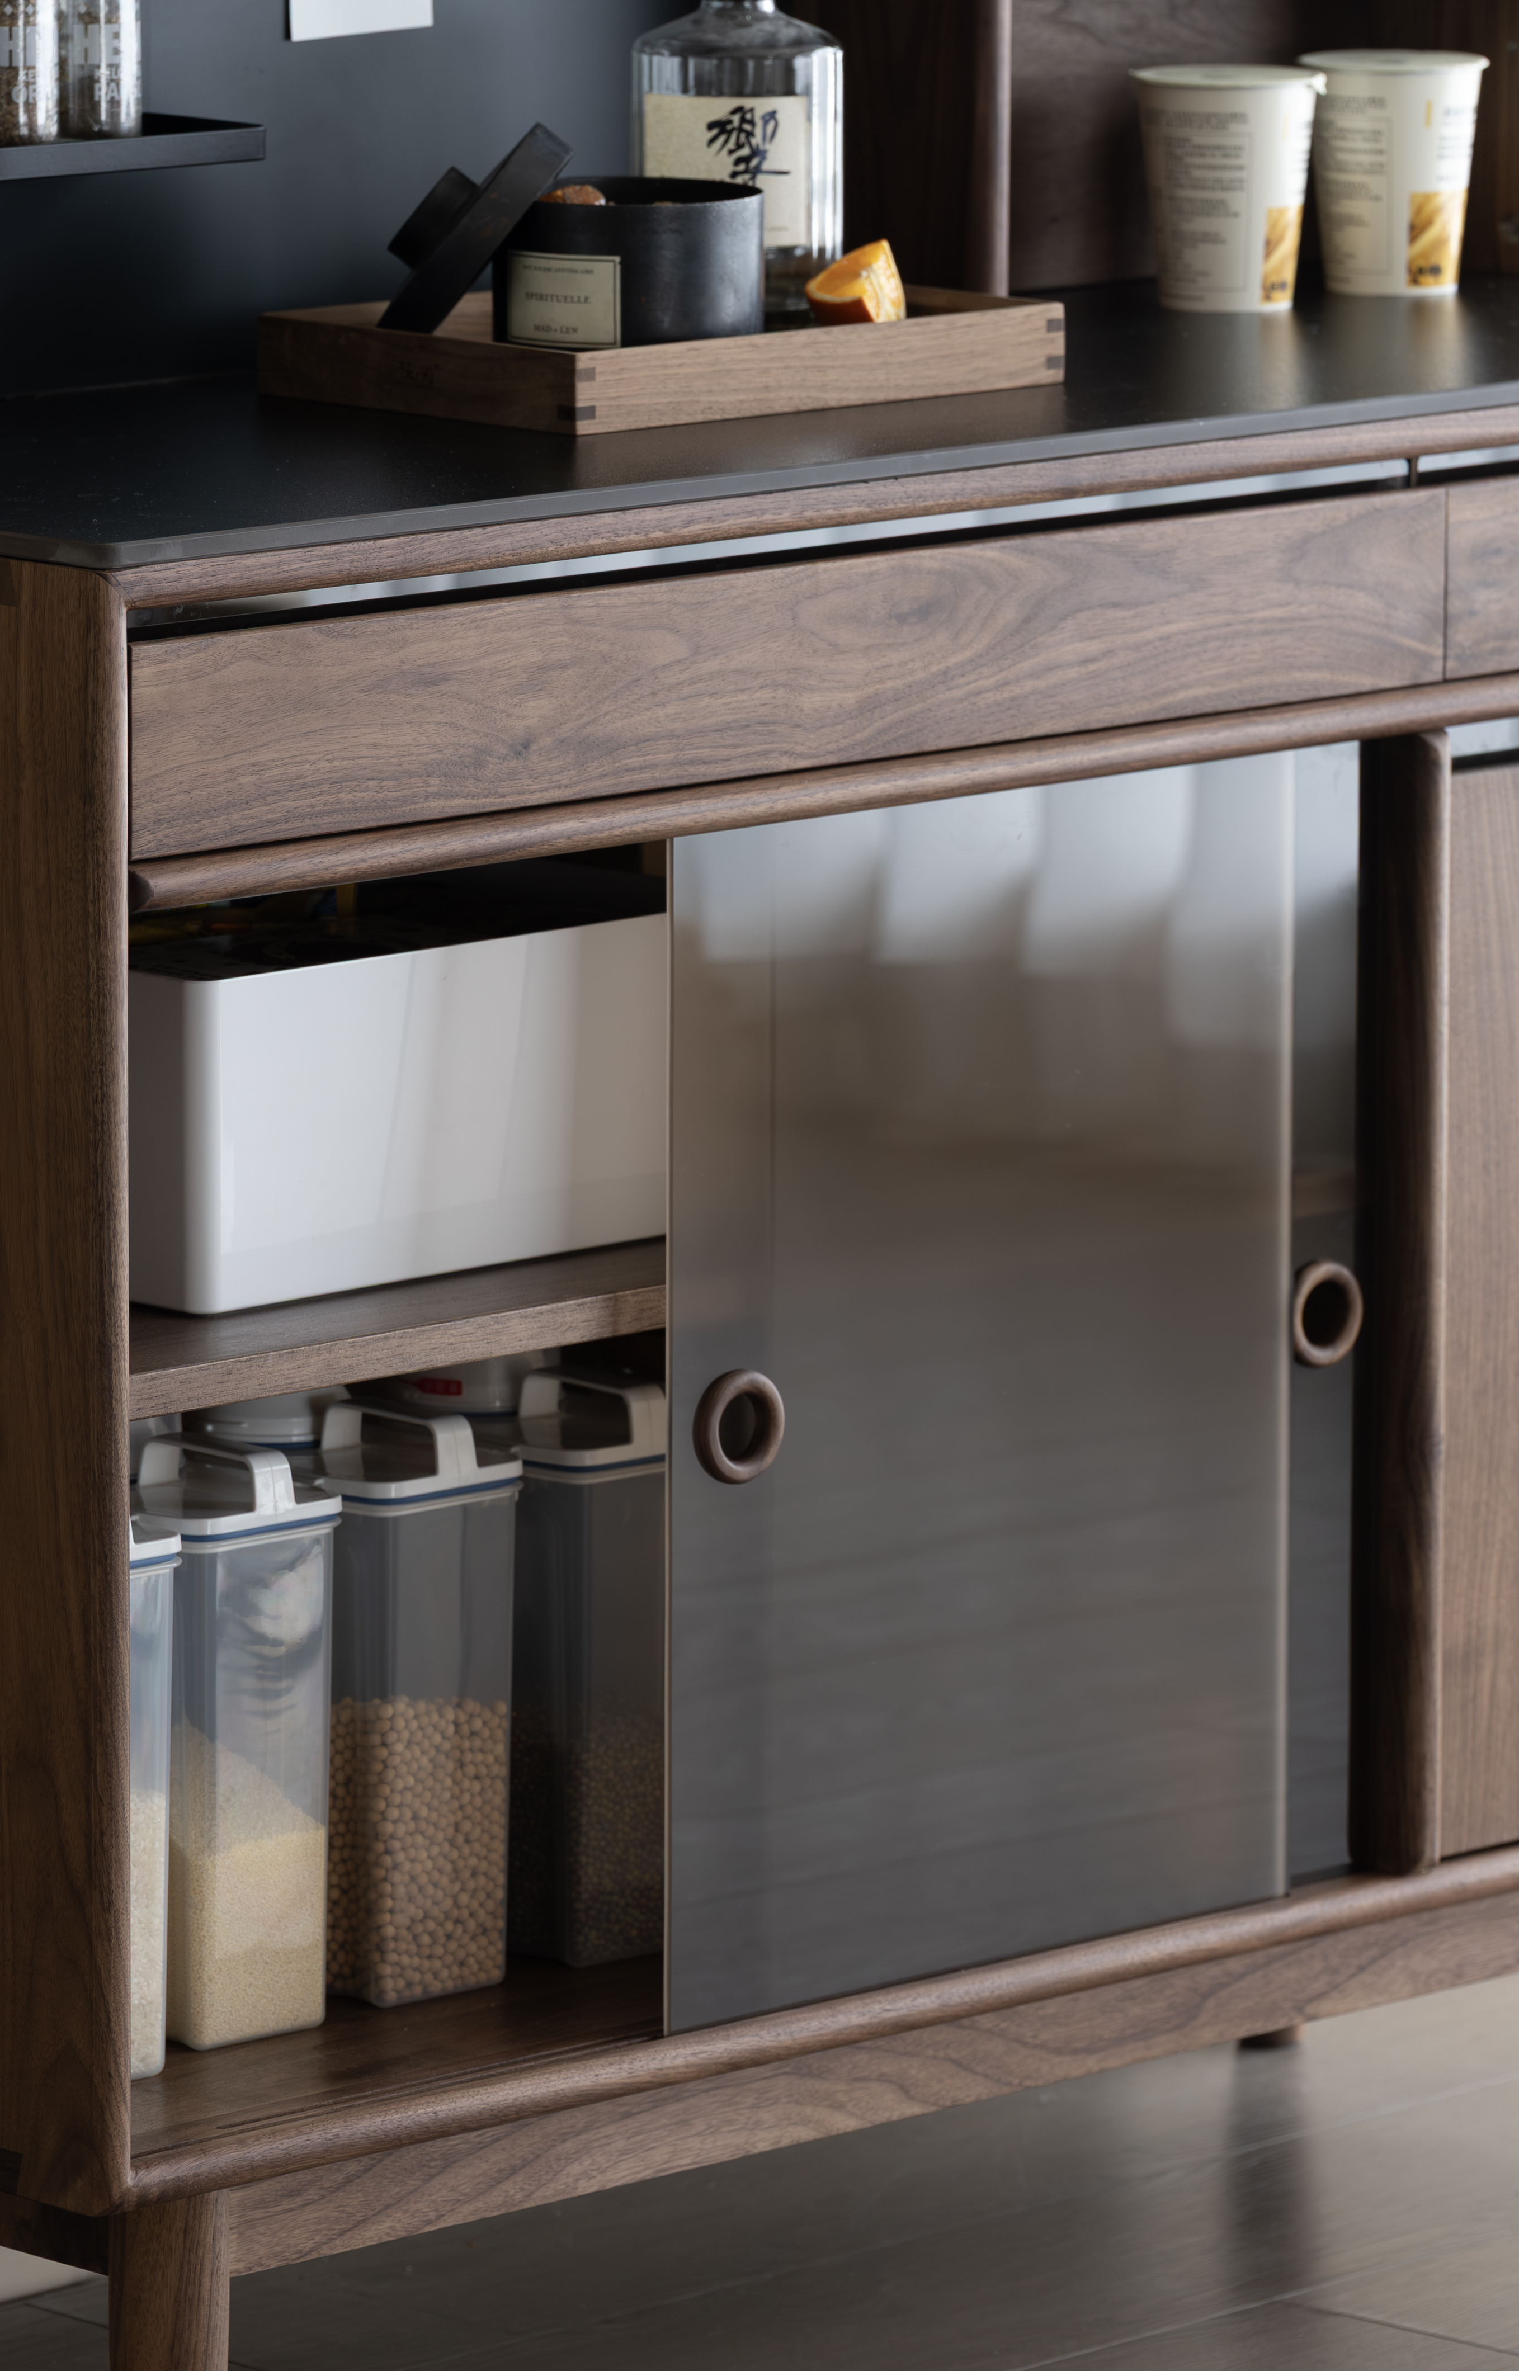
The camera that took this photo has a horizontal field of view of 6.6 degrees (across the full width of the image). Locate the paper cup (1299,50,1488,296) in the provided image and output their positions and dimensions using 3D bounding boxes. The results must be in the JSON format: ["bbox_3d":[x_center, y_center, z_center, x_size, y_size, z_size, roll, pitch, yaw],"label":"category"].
[{"bbox_3d":[0.307,-0.490,6.382,0.092,0.112,0.092,0,10,0],"label":"paper cup"}]

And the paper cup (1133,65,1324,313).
[{"bbox_3d":[0.224,-0.476,6.304,0.092,0.111,0.092,0,10,0],"label":"paper cup"}]

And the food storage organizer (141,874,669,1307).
[{"bbox_3d":[-0.201,-0.051,5.862,0.340,0.147,0.241,-9,14,-44],"label":"food storage organizer"}]

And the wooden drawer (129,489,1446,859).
[{"bbox_3d":[-0.098,-0.249,5.826,0.795,0.090,0.355,-9,14,-44],"label":"wooden drawer"}]

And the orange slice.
[{"bbox_3d":[0.042,-0.398,5.962,0.051,0.061,0.049,0,10,0],"label":"orange slice"}]

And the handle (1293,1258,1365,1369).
[{"bbox_3d":[0.259,0.059,6.018,0.047,0.048,0.016,-9,14,-44],"label":"handle"}]

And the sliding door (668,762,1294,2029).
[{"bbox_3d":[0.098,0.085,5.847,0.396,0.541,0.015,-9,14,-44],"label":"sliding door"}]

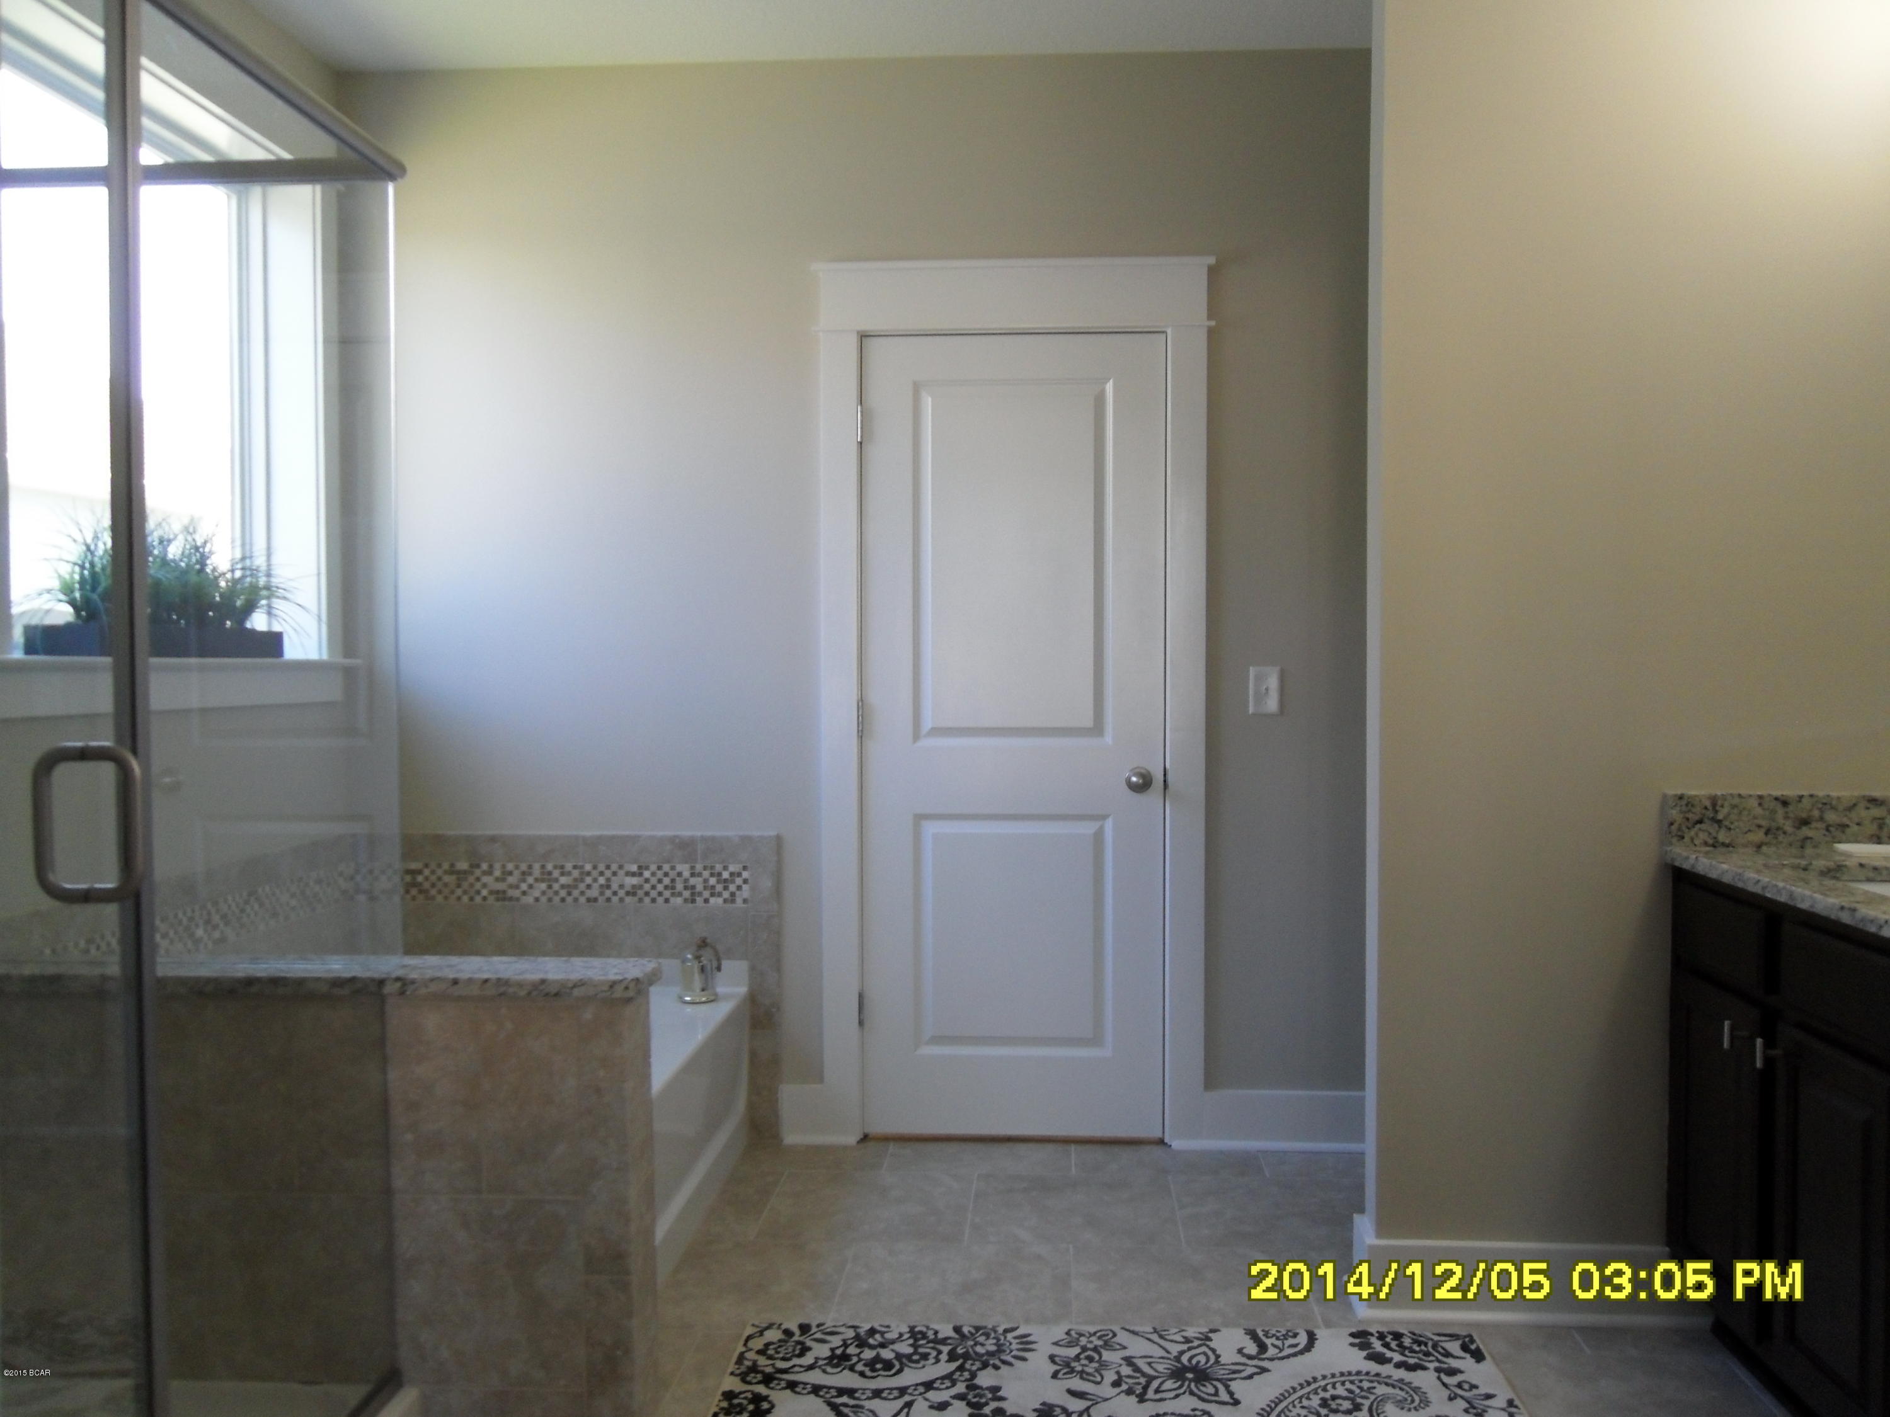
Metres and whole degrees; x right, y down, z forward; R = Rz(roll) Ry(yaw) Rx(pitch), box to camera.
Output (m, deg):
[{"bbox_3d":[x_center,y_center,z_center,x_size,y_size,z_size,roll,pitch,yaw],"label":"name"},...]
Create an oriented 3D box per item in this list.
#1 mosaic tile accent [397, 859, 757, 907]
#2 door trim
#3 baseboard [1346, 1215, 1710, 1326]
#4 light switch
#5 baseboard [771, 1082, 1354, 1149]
[{"bbox_3d":[-0.954,0.447,3.902,0.915,0.111,0.014,0,1,4],"label":"mosaic tile accent"},{"bbox_3d":[0.166,-0.006,3.813,1.004,2.217,0.035,0,1,4],"label":"door trim"},{"bbox_3d":[1.080,1.048,2.870,0.627,0.143,0.168,0,1,4],"label":"baseboard"},{"bbox_3d":[0.793,-0.043,3.783,0.074,0.120,0.014,0,1,4],"label":"light switch"},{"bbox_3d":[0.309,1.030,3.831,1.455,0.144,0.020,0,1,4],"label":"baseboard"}]

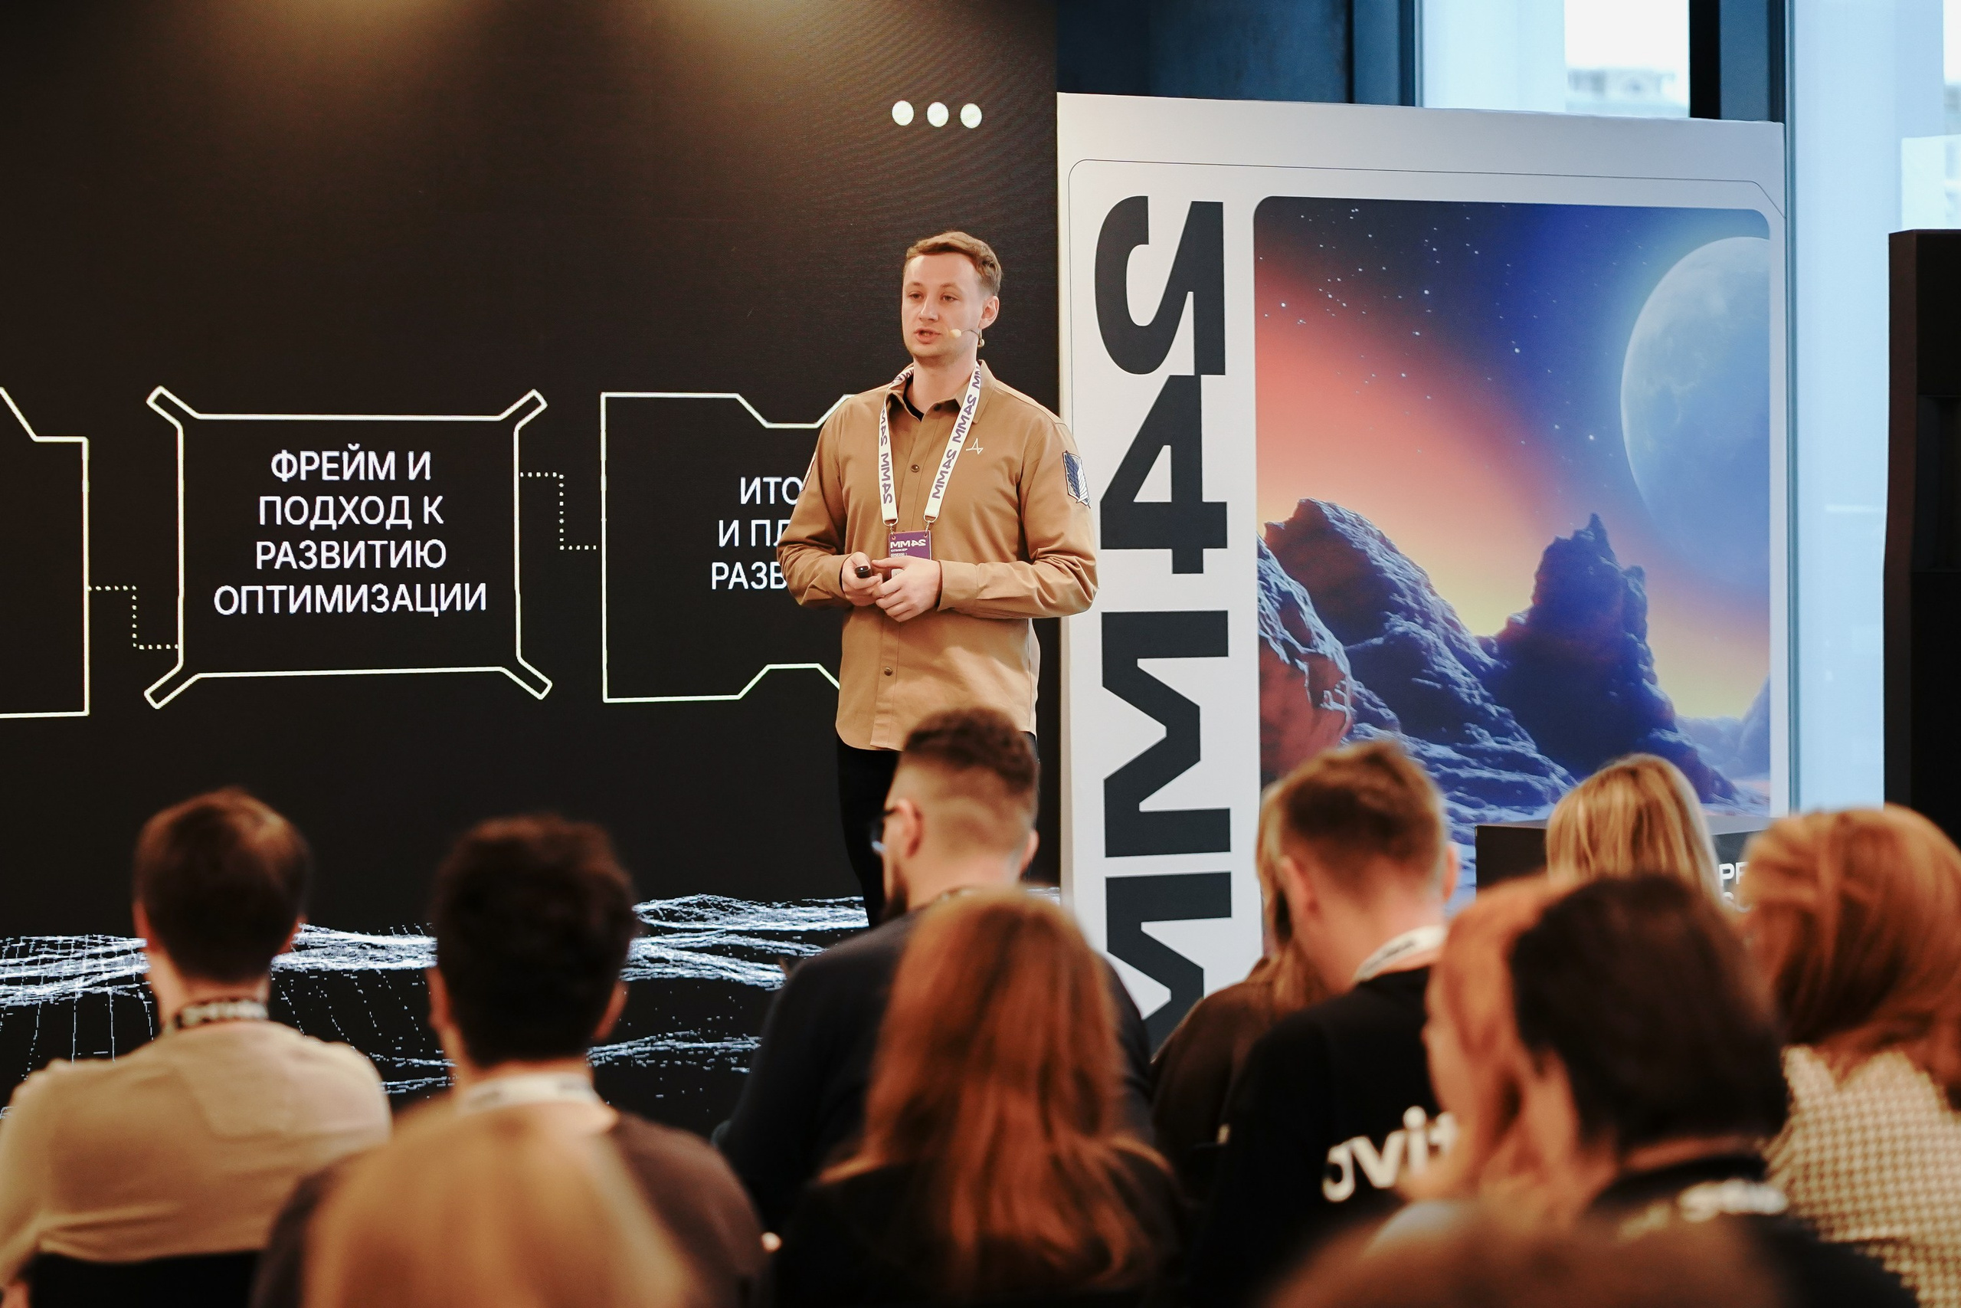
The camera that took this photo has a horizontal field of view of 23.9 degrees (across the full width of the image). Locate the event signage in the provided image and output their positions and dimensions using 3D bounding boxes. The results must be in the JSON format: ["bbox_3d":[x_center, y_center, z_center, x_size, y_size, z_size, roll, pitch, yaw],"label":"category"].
[{"bbox_3d":[1.039,-0.012,10.838,2.000,2.500,0.150,-1,2,-27],"label":"event signage"}]

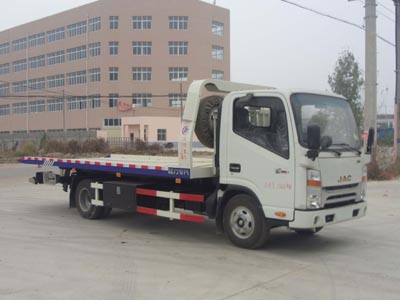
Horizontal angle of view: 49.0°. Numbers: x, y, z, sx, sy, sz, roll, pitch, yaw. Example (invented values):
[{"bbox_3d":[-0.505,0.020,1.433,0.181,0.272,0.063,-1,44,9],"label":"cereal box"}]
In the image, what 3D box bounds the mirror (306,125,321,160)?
[{"bbox_3d":[1.329,-0.088,5.140,0.180,0.420,0.100,0,0,-36],"label":"mirror"}]

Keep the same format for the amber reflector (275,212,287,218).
[{"bbox_3d":[1.017,0.830,5.561,0.166,0.068,0.030,0,0,43],"label":"amber reflector"}]

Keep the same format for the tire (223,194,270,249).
[{"bbox_3d":[0.641,0.999,6.145,0.770,0.765,0.210,0,0,43],"label":"tire"}]

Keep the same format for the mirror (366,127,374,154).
[{"bbox_3d":[2.686,-0.145,6.900,0.100,0.400,0.190,1,0,28],"label":"mirror"}]

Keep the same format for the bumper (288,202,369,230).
[{"bbox_3d":[1.826,0.855,6.079,0.310,0.240,1.870,0,0,43],"label":"bumper"}]

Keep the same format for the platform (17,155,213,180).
[{"bbox_3d":[-1.437,0.302,9.438,5.650,0.210,2.300,1,0,43],"label":"platform"}]

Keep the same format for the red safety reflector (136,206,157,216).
[{"bbox_3d":[-0.900,1.044,7.481,0.532,0.100,0.035,1,0,43],"label":"red safety reflector"}]

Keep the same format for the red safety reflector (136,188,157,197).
[{"bbox_3d":[-0.879,0.707,7.309,0.511,0.090,0.030,0,0,43],"label":"red safety reflector"}]

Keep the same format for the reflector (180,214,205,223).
[{"bbox_3d":[-0.106,1.053,6.753,0.518,0.100,0.035,1,0,43],"label":"reflector"}]

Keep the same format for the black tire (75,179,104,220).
[{"bbox_3d":[-2.195,0.981,8.745,0.770,0.765,0.220,0,0,43],"label":"black tire"}]

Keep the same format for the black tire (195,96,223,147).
[{"bbox_3d":[0.240,-0.439,6.849,0.210,0.820,0.820,1,0,43],"label":"black tire"}]

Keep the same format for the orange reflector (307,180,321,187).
[{"bbox_3d":[1.472,0.437,5.680,0.250,0.072,0.065,1,0,-31],"label":"orange reflector"}]

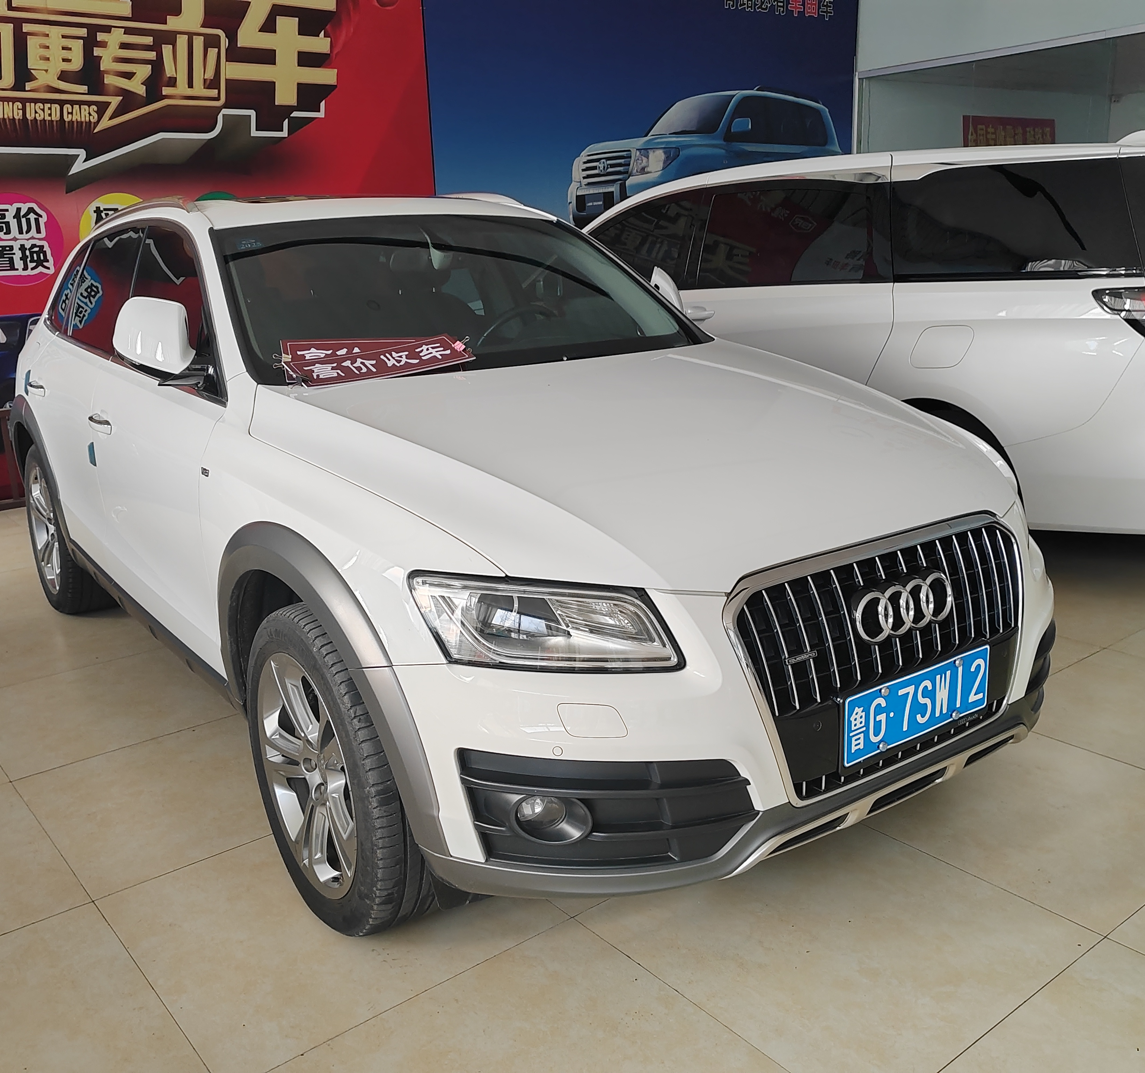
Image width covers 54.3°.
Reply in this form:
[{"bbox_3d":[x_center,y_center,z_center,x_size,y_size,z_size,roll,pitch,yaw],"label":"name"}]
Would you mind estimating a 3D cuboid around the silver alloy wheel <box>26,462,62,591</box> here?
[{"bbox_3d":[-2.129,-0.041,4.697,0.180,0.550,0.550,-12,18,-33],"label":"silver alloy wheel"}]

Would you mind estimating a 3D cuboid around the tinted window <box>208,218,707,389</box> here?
[{"bbox_3d":[-0.328,-0.716,3.339,1.480,0.140,0.860,-12,52,-33],"label":"tinted window"}]

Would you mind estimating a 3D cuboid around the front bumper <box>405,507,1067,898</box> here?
[{"bbox_3d":[0.554,0.276,2.349,1.860,0.660,0.470,-12,18,-33],"label":"front bumper"}]

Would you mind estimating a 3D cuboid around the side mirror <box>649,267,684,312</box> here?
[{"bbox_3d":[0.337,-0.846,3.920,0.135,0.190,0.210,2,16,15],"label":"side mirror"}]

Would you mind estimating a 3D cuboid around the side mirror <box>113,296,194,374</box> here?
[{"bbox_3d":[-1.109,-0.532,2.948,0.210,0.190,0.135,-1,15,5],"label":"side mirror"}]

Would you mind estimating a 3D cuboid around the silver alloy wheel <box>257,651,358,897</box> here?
[{"bbox_3d":[-0.512,0.500,2.467,0.180,0.550,0.550,-12,18,-33],"label":"silver alloy wheel"}]

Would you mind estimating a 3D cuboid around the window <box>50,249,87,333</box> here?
[{"bbox_3d":[-1.971,-0.958,4.366,0.070,0.350,0.470,12,4,-37],"label":"window"}]

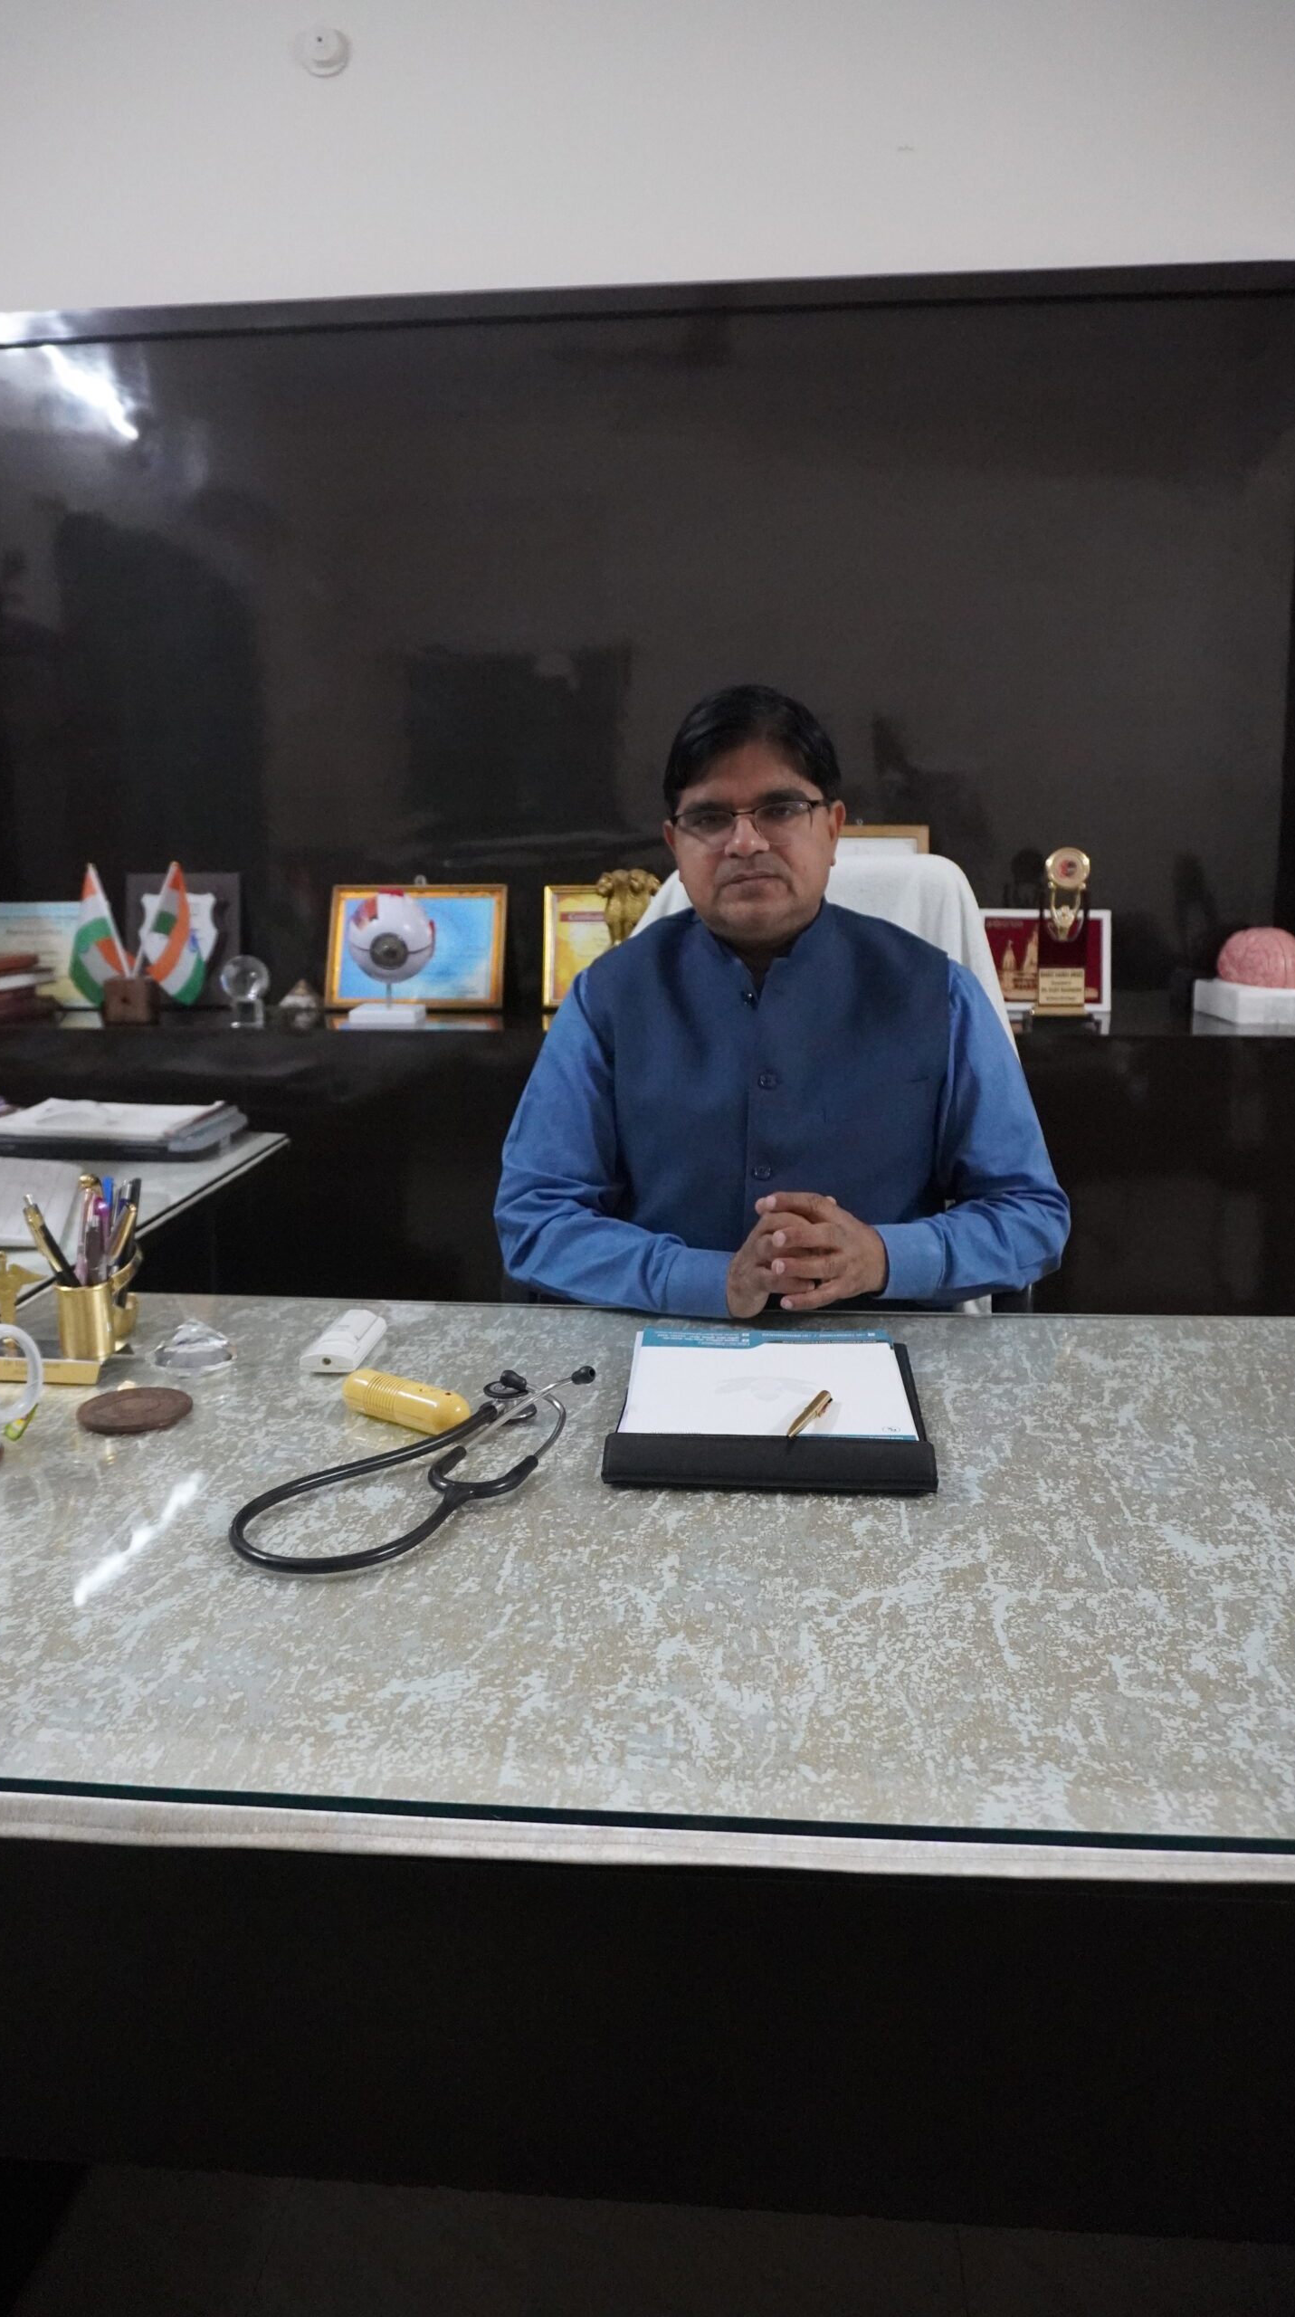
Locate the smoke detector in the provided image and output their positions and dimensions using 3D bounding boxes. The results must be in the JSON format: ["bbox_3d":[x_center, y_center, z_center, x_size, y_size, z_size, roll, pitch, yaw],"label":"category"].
[{"bbox_3d":[-0.578,-1.971,2.696,0.102,0.102,0.042,0,12,5],"label":"smoke detector"}]

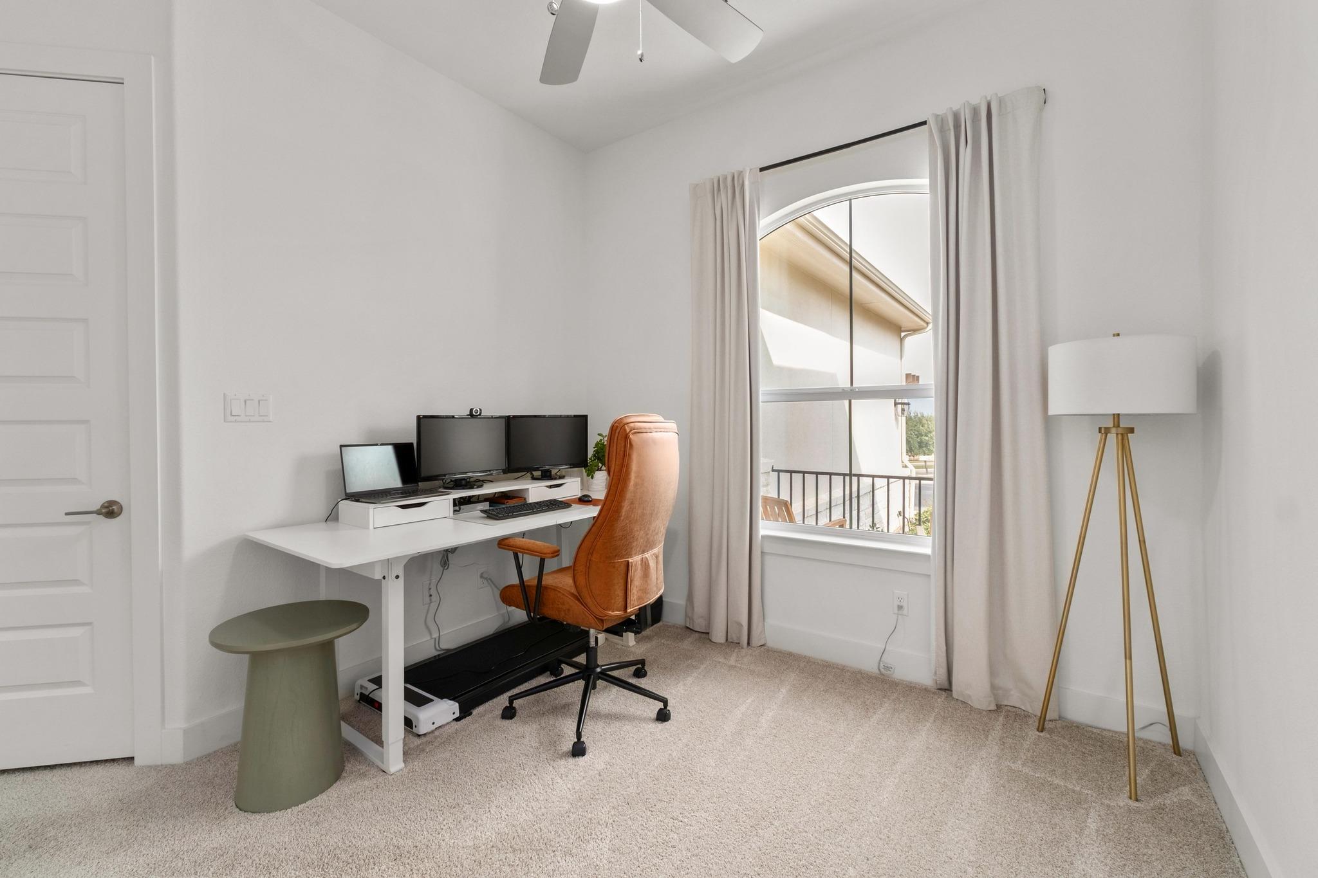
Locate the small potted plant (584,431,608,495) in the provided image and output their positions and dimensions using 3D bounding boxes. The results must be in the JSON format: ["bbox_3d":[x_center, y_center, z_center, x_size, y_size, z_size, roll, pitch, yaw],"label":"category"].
[{"bbox_3d":[-0.382,0.137,3.421,0.200,0.372,0.210,0,2,0],"label":"small potted plant"}]

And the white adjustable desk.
[{"bbox_3d":[-0.782,0.755,2.656,0.764,0.808,1.792,1,2,35],"label":"white adjustable desk"}]

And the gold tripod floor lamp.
[{"bbox_3d":[1.663,0.402,1.988,0.450,1.568,0.450,1,2,35],"label":"gold tripod floor lamp"}]

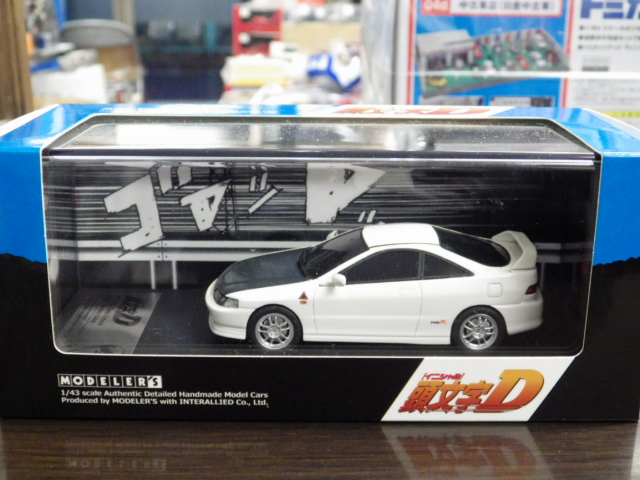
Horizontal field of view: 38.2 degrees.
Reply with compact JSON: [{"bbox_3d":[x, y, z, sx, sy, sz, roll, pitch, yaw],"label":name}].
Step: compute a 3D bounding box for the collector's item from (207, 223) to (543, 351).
[{"bbox_3d":[0.016,0.013,0.286,0.102,0.031,0.042,0,17,-1],"label":"collector's item"}]

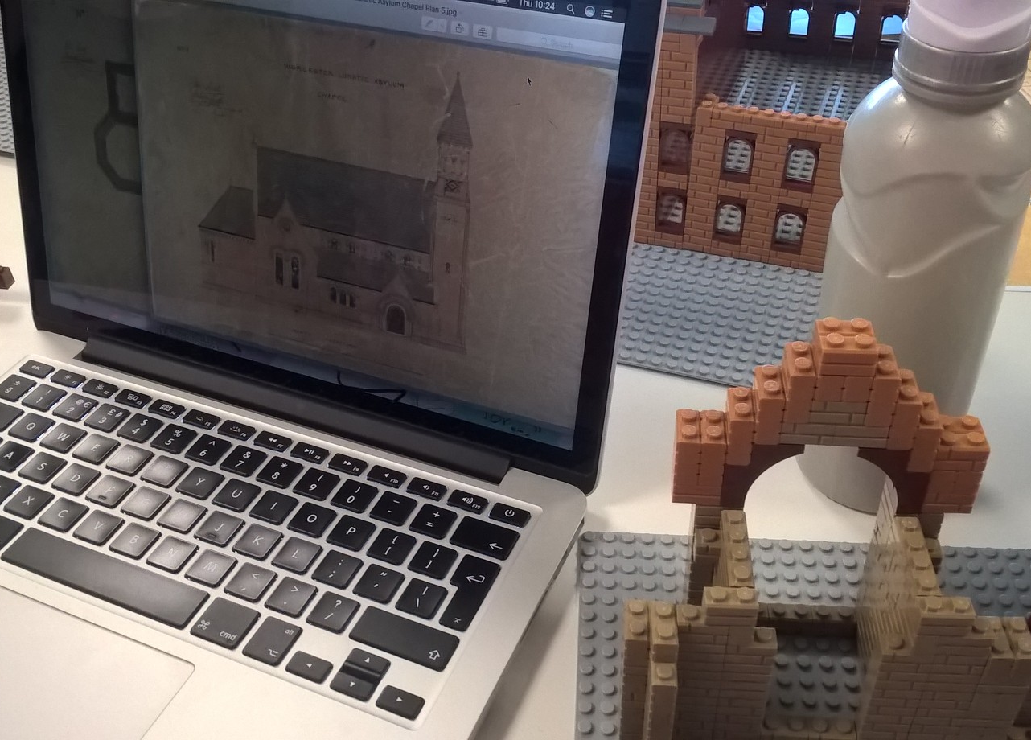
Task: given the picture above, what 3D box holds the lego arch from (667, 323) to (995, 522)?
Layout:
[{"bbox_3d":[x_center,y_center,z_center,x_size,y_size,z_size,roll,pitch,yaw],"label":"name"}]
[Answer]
[{"bbox_3d":[0.099,0.015,0.339,0.096,0.069,0.016,2,40,5],"label":"lego arch"}]

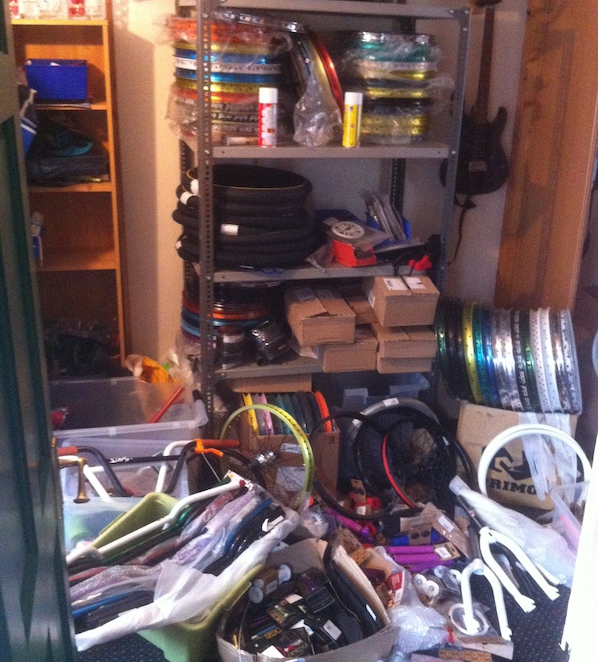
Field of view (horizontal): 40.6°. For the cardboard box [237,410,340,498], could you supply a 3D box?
[{"bbox_3d":[-0.065,0.456,3.350,0.385,0.300,0.420,-1,19,-10],"label":"cardboard box"}]

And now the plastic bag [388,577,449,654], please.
[{"bbox_3d":[0.359,0.866,2.451,0.170,0.120,0.170,2,19,-1],"label":"plastic bag"}]

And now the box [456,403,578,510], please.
[{"bbox_3d":[0.886,0.440,3.348,0.450,0.390,0.400,6,19,11],"label":"box"}]

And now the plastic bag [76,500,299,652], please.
[{"bbox_3d":[-0.297,0.685,2.298,0.180,0.140,0.690,19,25,41],"label":"plastic bag"}]

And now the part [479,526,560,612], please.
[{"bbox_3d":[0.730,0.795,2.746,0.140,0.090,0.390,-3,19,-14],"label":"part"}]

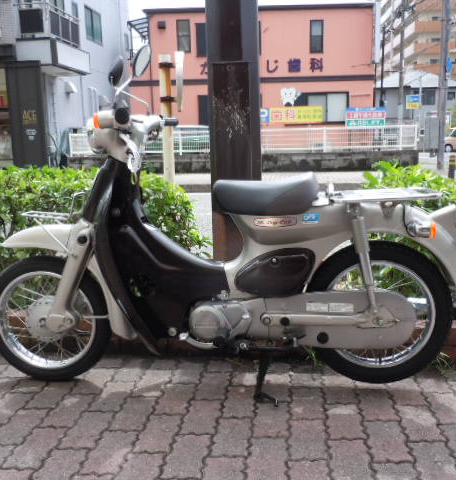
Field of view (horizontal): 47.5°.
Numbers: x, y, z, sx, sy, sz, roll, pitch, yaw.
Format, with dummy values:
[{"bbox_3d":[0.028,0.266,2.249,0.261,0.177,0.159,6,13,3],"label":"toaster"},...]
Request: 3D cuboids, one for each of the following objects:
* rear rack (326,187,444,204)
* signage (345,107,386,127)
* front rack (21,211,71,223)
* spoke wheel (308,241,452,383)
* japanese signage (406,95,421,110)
[{"bbox_3d":[0.486,-0.141,1.670,0.340,0.040,0.230,0,12,9],"label":"rear rack"},{"bbox_3d":[4.075,-3.617,15.200,1.140,0.560,0.060,0,10,8],"label":"signage"},{"bbox_3d":[-0.643,-0.091,1.849,0.165,0.030,0.165,-1,10,3],"label":"front rack"},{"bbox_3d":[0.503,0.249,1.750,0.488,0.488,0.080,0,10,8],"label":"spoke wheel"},{"bbox_3d":[7.166,-5.312,20.000,0.530,0.600,0.060,0,10,8],"label":"japanese signage"}]

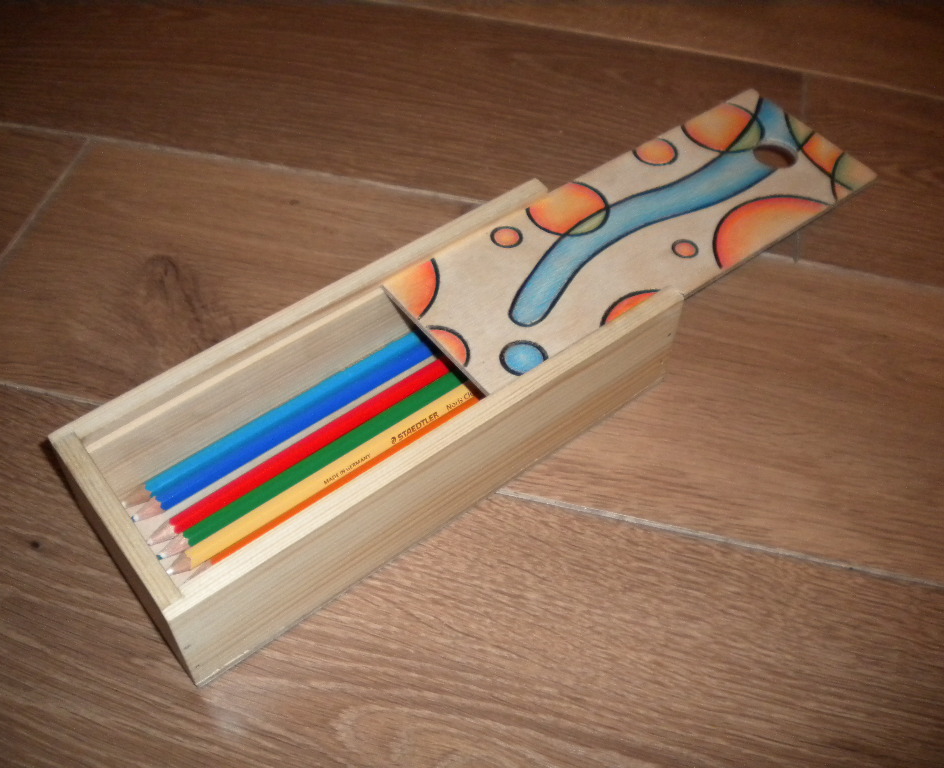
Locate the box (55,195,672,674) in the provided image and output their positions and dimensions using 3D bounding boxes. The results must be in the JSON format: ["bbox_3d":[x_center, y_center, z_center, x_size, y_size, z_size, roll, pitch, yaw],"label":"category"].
[{"bbox_3d":[-0.031,0.007,0.381,0.212,0.047,0.085,-31,58,-23],"label":"box"}]

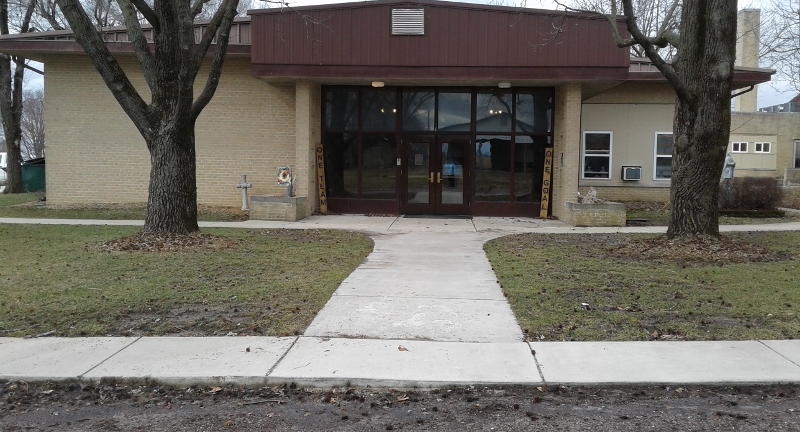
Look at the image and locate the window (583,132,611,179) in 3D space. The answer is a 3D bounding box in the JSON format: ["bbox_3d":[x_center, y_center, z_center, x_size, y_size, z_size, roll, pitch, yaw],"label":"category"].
[{"bbox_3d":[6.027,-1.839,22.555,0.865,1.450,0.120,1,4,4],"label":"window"}]

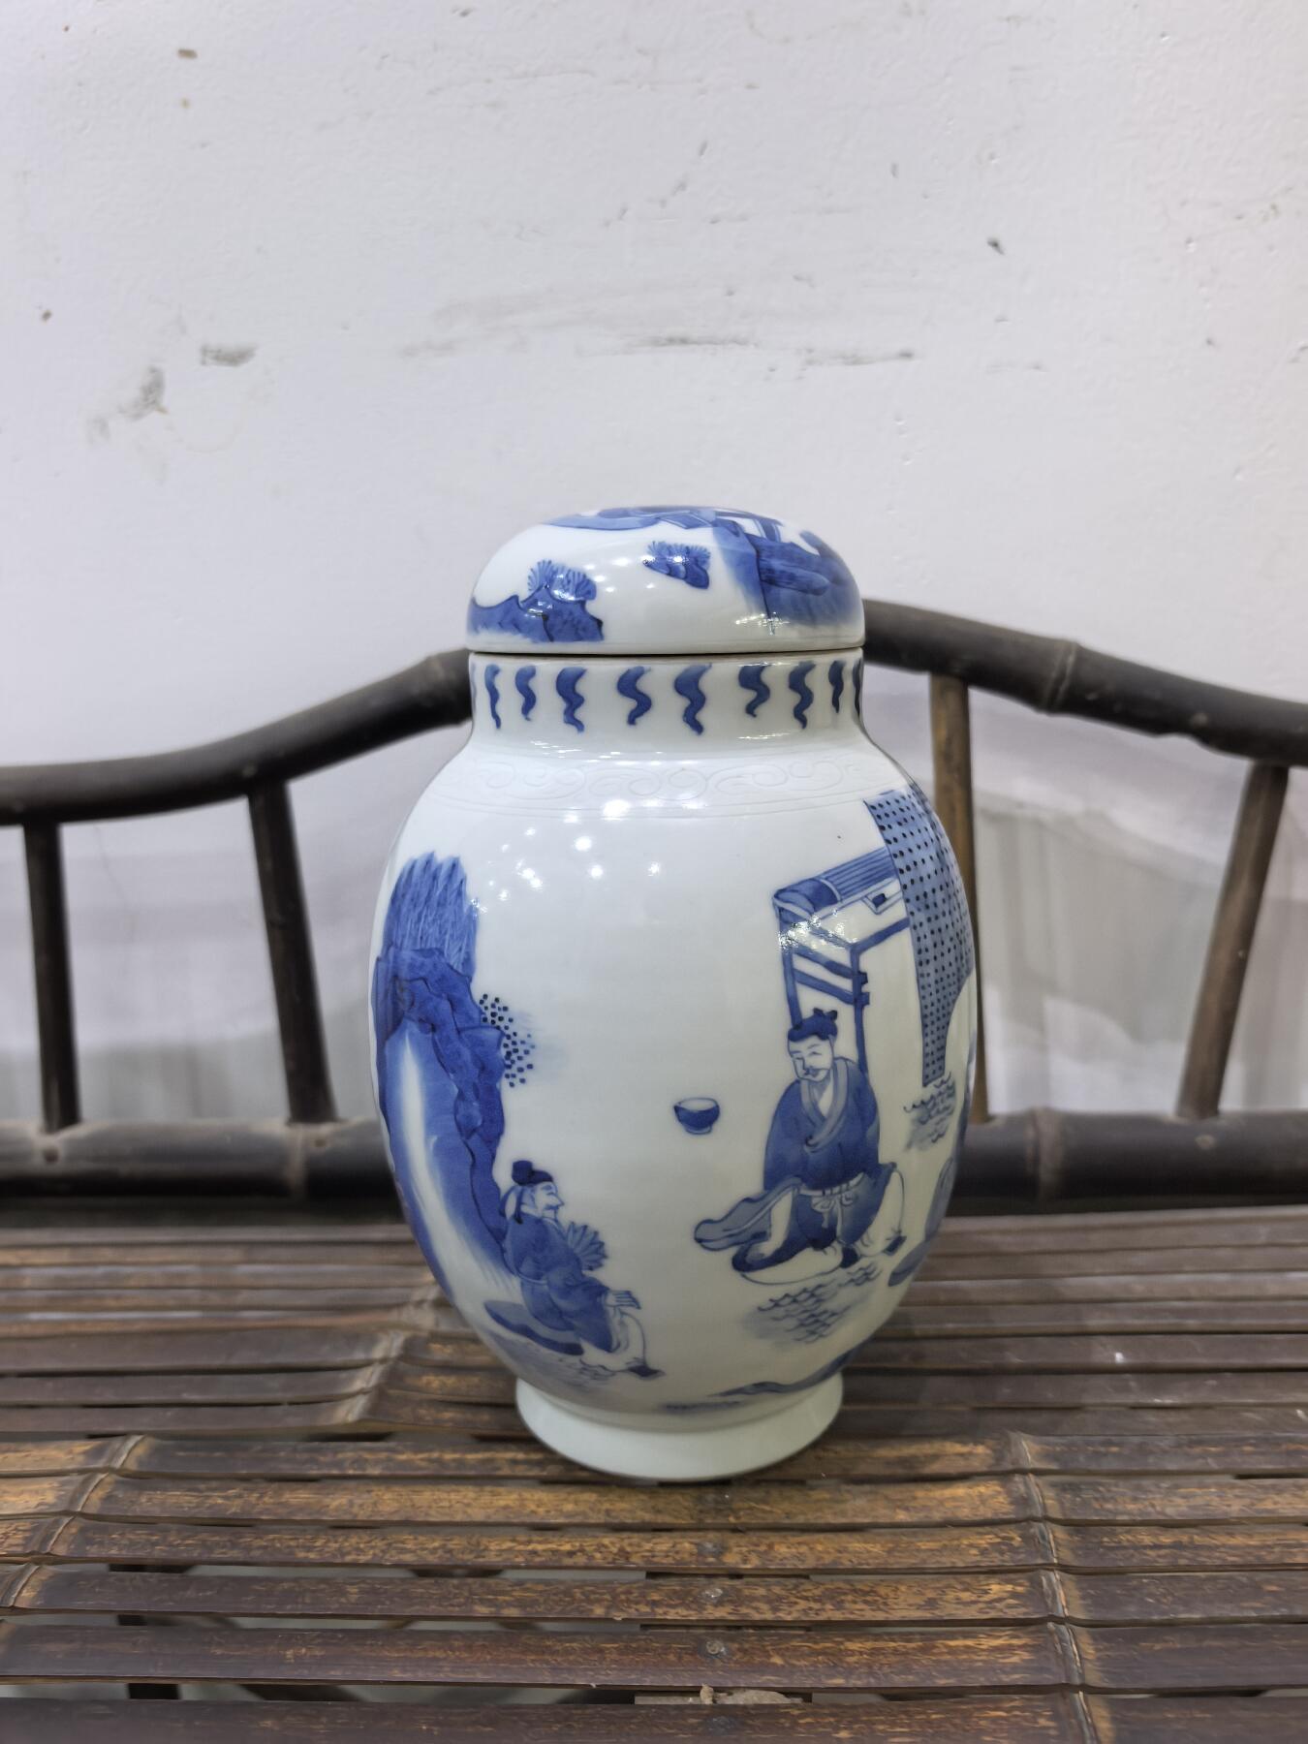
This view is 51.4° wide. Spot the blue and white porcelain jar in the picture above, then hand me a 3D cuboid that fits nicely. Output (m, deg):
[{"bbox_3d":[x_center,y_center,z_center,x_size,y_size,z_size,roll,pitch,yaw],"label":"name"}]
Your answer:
[{"bbox_3d":[0.006,0.034,0.451,0.197,0.298,0.197,-1,10,0],"label":"blue and white porcelain jar"}]

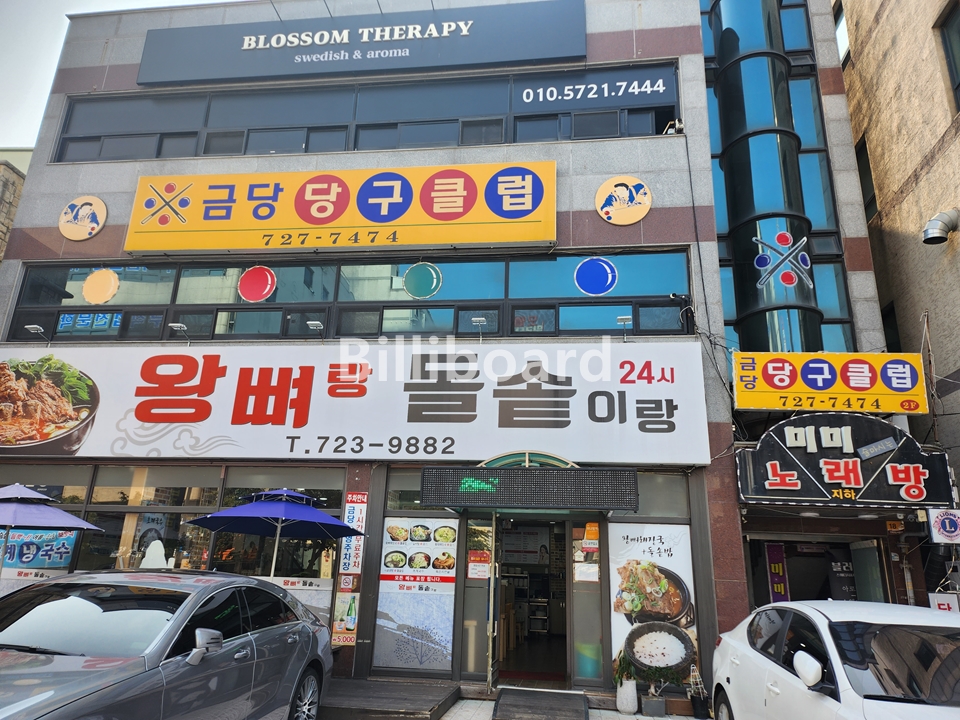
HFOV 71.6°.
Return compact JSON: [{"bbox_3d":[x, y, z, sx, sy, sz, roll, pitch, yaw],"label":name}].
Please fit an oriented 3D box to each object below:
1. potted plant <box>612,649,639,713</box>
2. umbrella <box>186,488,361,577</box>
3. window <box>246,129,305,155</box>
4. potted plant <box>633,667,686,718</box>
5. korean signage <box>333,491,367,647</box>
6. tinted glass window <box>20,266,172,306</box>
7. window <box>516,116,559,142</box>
[{"bbox_3d":[1.731,3.825,7.913,0.270,0.650,0.270,0,-18,7],"label":"potted plant"},{"bbox_3d":[-2.367,2.643,7.578,2.050,2.329,2.050,0,-18,7],"label":"umbrella"},{"bbox_3d":[-3.201,-3.431,10.448,0.963,0.453,0.080,0,-16,7],"label":"window"},{"bbox_3d":[2.097,3.874,7.796,0.500,0.460,0.400,0,-18,7],"label":"potted plant"},{"bbox_3d":[-1.739,2.785,8.969,0.304,1.971,0.030,0,-17,7],"label":"korean signage"},{"bbox_3d":[-6.267,-1.220,10.923,2.726,0.726,0.080,0,-18,7],"label":"tinted glass window"},{"bbox_3d":[0.935,-3.747,10.819,0.675,0.414,0.060,0,-17,7],"label":"window"}]

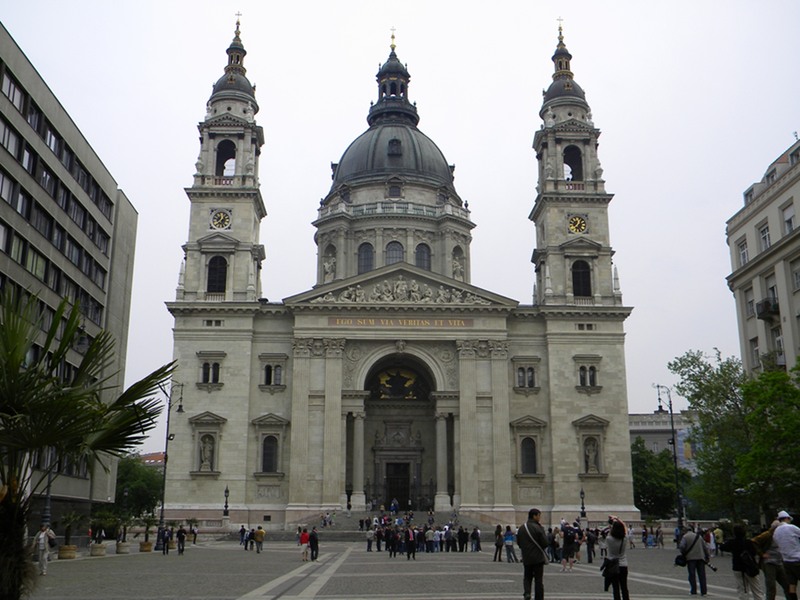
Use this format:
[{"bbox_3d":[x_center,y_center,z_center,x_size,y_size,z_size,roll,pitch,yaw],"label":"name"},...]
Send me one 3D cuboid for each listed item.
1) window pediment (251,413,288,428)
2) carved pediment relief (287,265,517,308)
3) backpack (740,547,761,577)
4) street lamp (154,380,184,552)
[{"bbox_3d":[-15.518,14.451,100.033,4.600,1.650,0.900,1,-15,-2],"label":"window pediment"},{"bbox_3d":[0.246,-1.660,102.371,28.500,5.900,2.000,1,-15,-2],"label":"carved pediment relief"},{"bbox_3d":[7.077,5.290,16.800,0.360,0.520,0.250,-1,-16,-20],"label":"backpack"},{"bbox_3d":[-15.073,10.703,54.649,1.240,11.020,0.750,1,-15,-2],"label":"street lamp"}]

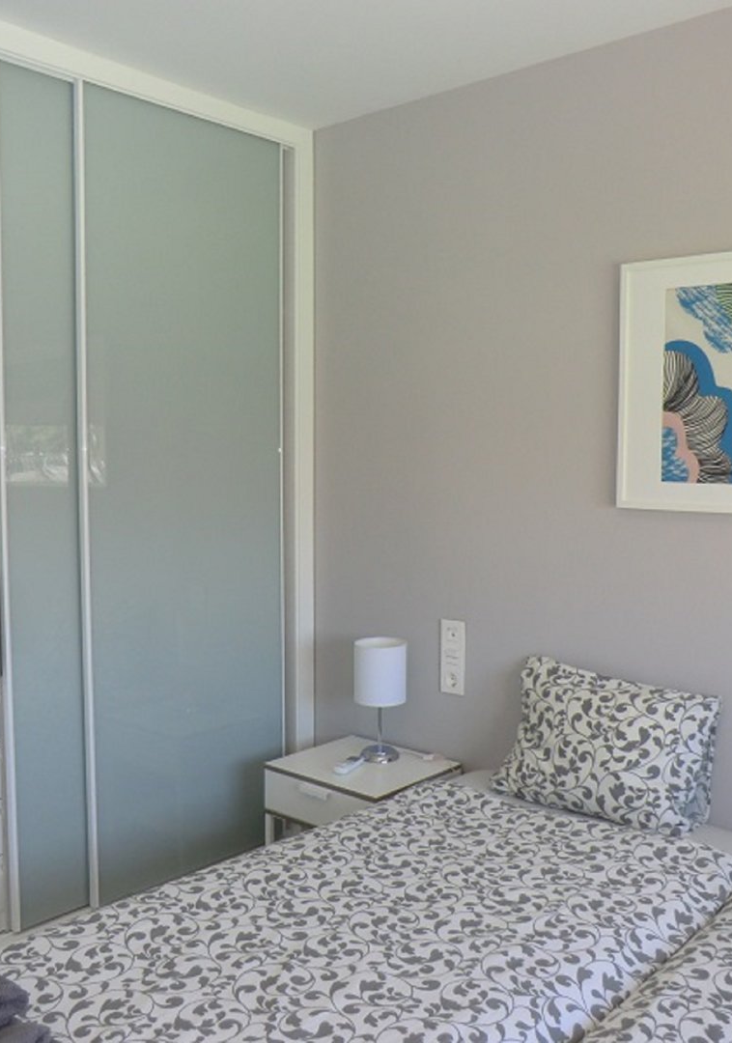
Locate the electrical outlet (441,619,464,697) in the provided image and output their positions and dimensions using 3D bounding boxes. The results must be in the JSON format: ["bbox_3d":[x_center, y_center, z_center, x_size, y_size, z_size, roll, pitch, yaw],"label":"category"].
[{"bbox_3d":[0.271,0.421,2.992,0.087,0.228,0.012,4,6,41],"label":"electrical outlet"}]

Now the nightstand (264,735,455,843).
[{"bbox_3d":[-0.007,1.017,3.025,0.453,0.524,0.395,4,6,41],"label":"nightstand"}]

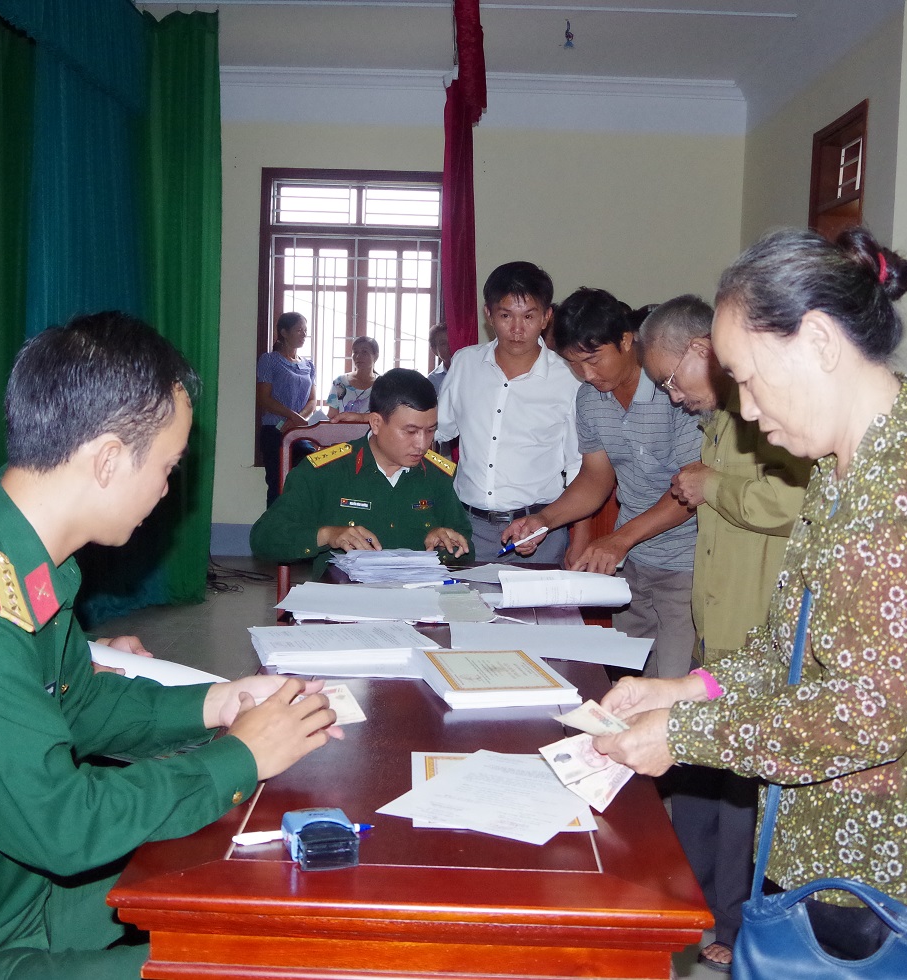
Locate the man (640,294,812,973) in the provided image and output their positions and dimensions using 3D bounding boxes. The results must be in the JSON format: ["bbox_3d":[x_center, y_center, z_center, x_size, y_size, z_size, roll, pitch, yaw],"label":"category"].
[{"bbox_3d":[0.586,0.310,2.750,0.460,1.460,0.480,-2,7,-32],"label":"man"}]

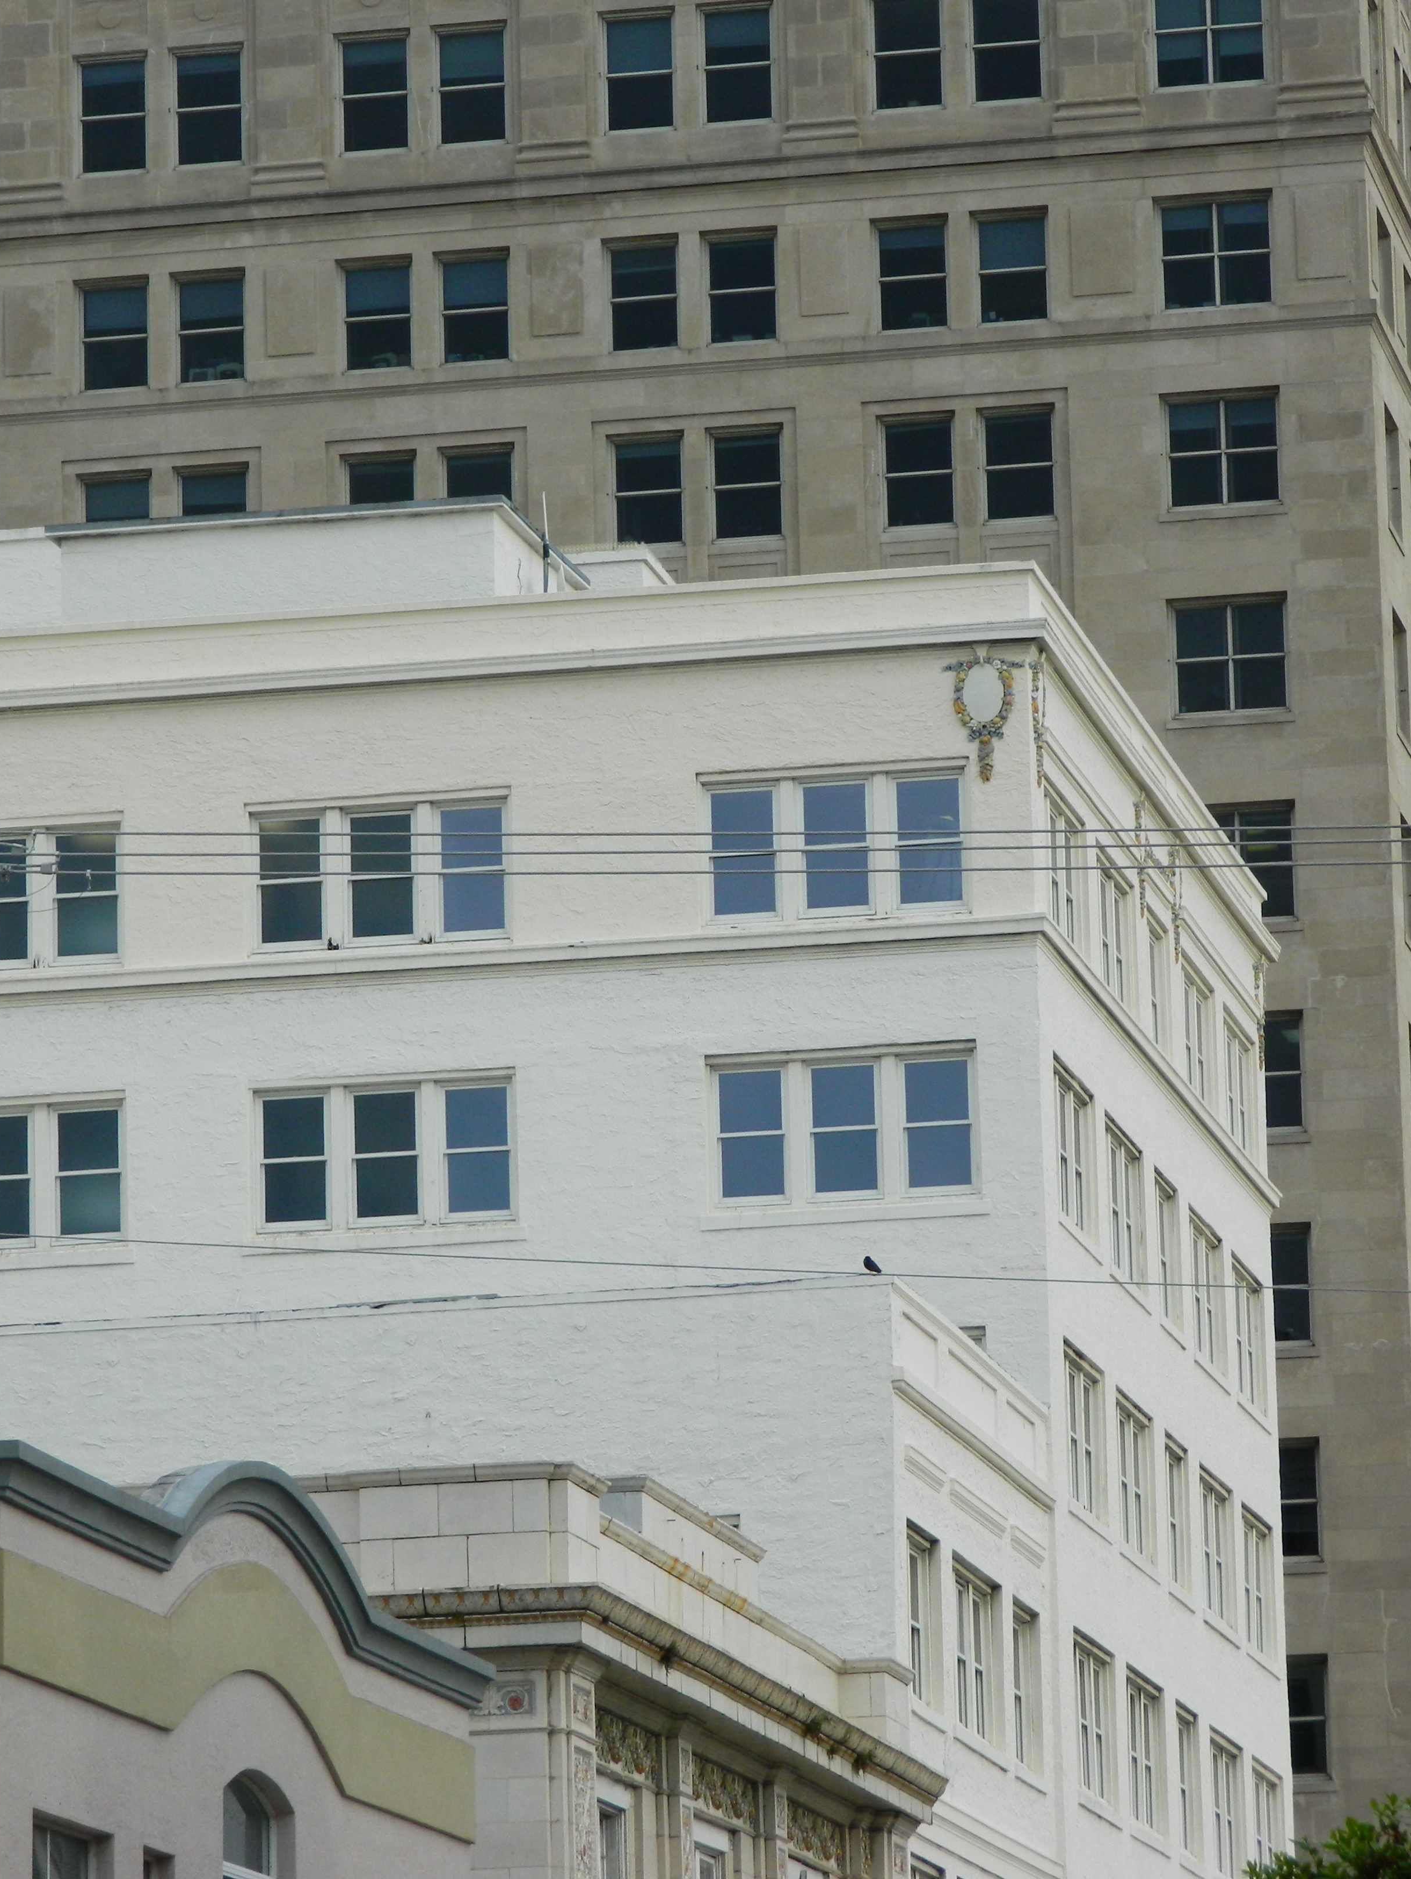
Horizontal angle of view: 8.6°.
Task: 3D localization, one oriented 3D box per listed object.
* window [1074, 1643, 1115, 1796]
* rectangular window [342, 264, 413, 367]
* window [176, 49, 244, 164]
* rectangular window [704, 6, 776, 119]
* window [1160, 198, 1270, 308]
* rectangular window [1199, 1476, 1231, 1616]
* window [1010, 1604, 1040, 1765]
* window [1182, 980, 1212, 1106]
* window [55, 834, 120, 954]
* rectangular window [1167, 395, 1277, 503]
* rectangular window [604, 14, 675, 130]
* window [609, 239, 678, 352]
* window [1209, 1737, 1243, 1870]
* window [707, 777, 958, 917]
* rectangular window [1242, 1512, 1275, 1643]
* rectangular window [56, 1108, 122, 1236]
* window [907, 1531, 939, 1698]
[{"bbox_3d":[4.676,9.603,114.600,0.200,1.786,3.242,-4,-11,10],"label":"window"},{"bbox_3d":[-5.294,-10.104,151.675,1.140,1.830,0.180,-4,-11,11],"label":"rectangular window"},{"bbox_3d":[-8.185,-13.781,154.311,1.097,1.849,0.150,-4,-11,11],"label":"window"},{"bbox_3d":[0.538,-14.110,151.286,1.160,1.920,0.180,-4,-11,11],"label":"rectangular window"},{"bbox_3d":[8.354,-11.242,152.996,1.747,1.721,0.200,-4,-11,10],"label":"window"},{"bbox_3d":[6.812,8.106,125.257,0.150,1.700,2.900,-4,-11,10],"label":"rectangular window"},{"bbox_3d":[3.633,8.714,109.102,0.200,1.794,1.879,-4,-11,10],"label":"window"},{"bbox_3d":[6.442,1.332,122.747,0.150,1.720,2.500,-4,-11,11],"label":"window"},{"bbox_3d":[-7.372,-0.541,111.666,0.860,1.600,0.130,-4,-11,11],"label":"window"},{"bbox_3d":[8.447,-7.986,152.368,1.738,1.747,0.200,-4,-11,10],"label":"rectangular window"},{"bbox_3d":[-1.104,-14.954,161.388,1.153,1.940,0.150,-4,-11,10],"label":"rectangular window"},{"bbox_3d":[-1.002,-10.623,154.007,1.107,1.749,0.200,-4,-11,10],"label":"window"},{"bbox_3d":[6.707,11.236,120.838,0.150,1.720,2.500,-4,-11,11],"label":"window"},{"bbox_3d":[1.520,-1.102,111.937,3.031,1.503,0.200,-4,-11,10],"label":"window"},{"bbox_3d":[7.702,9.053,131.645,0.200,1.646,2.990,-4,-11,10],"label":"rectangular window"},{"bbox_3d":[-7.472,2.818,112.963,0.808,1.514,0.200,-4,-11,10],"label":"rectangular window"},{"bbox_3d":[2.279,7.391,102.023,0.200,1.763,1.910,-4,-11,10],"label":"window"}]

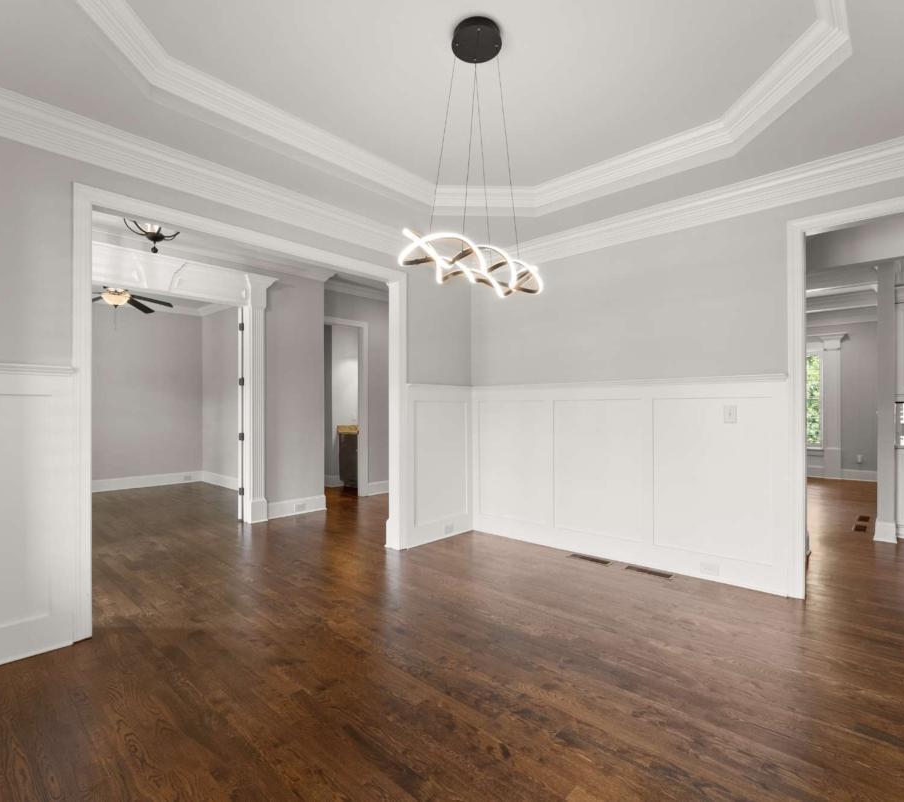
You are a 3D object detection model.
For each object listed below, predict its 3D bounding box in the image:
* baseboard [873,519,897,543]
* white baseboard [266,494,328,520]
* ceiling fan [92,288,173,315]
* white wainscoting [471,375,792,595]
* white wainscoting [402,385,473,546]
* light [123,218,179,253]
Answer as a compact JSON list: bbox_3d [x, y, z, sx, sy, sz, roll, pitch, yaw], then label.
[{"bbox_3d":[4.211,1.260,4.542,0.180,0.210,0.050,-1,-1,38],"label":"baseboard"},{"bbox_3d":[-1.882,1.284,5.713,0.040,0.195,0.770,-1,-1,44],"label":"white baseboard"},{"bbox_3d":[-4.209,-1.383,5.873,1.340,0.440,1.340,-1,-1,44],"label":"ceiling fan"},{"bbox_3d":[1.271,0.592,4.073,2.720,1.530,0.050,-1,-1,40],"label":"white wainscoting"},{"bbox_3d":[-0.107,0.606,4.607,0.050,1.520,0.940,-1,-1,44],"label":"white wainscoting"},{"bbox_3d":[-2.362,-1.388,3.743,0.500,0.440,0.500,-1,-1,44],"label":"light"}]

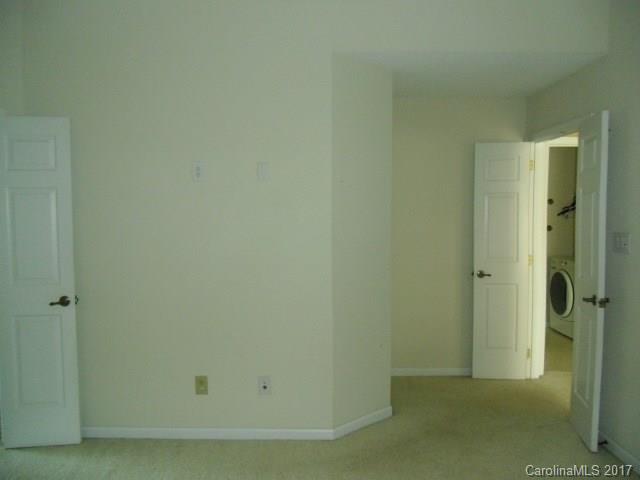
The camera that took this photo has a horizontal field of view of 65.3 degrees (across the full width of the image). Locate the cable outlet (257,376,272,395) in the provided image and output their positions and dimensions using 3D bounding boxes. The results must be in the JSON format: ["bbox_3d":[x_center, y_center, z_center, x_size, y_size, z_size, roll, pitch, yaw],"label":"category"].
[{"bbox_3d":[-0.356,0.934,3.199,0.075,0.117,0.010,0,3,2],"label":"cable outlet"}]

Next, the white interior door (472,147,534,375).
[{"bbox_3d":[1.557,0.194,4.297,0.465,2.030,0.037,0,3,3],"label":"white interior door"}]

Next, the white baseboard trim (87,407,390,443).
[{"bbox_3d":[-0.582,1.238,3.416,2.177,0.072,0.403,0,3,2],"label":"white baseboard trim"}]

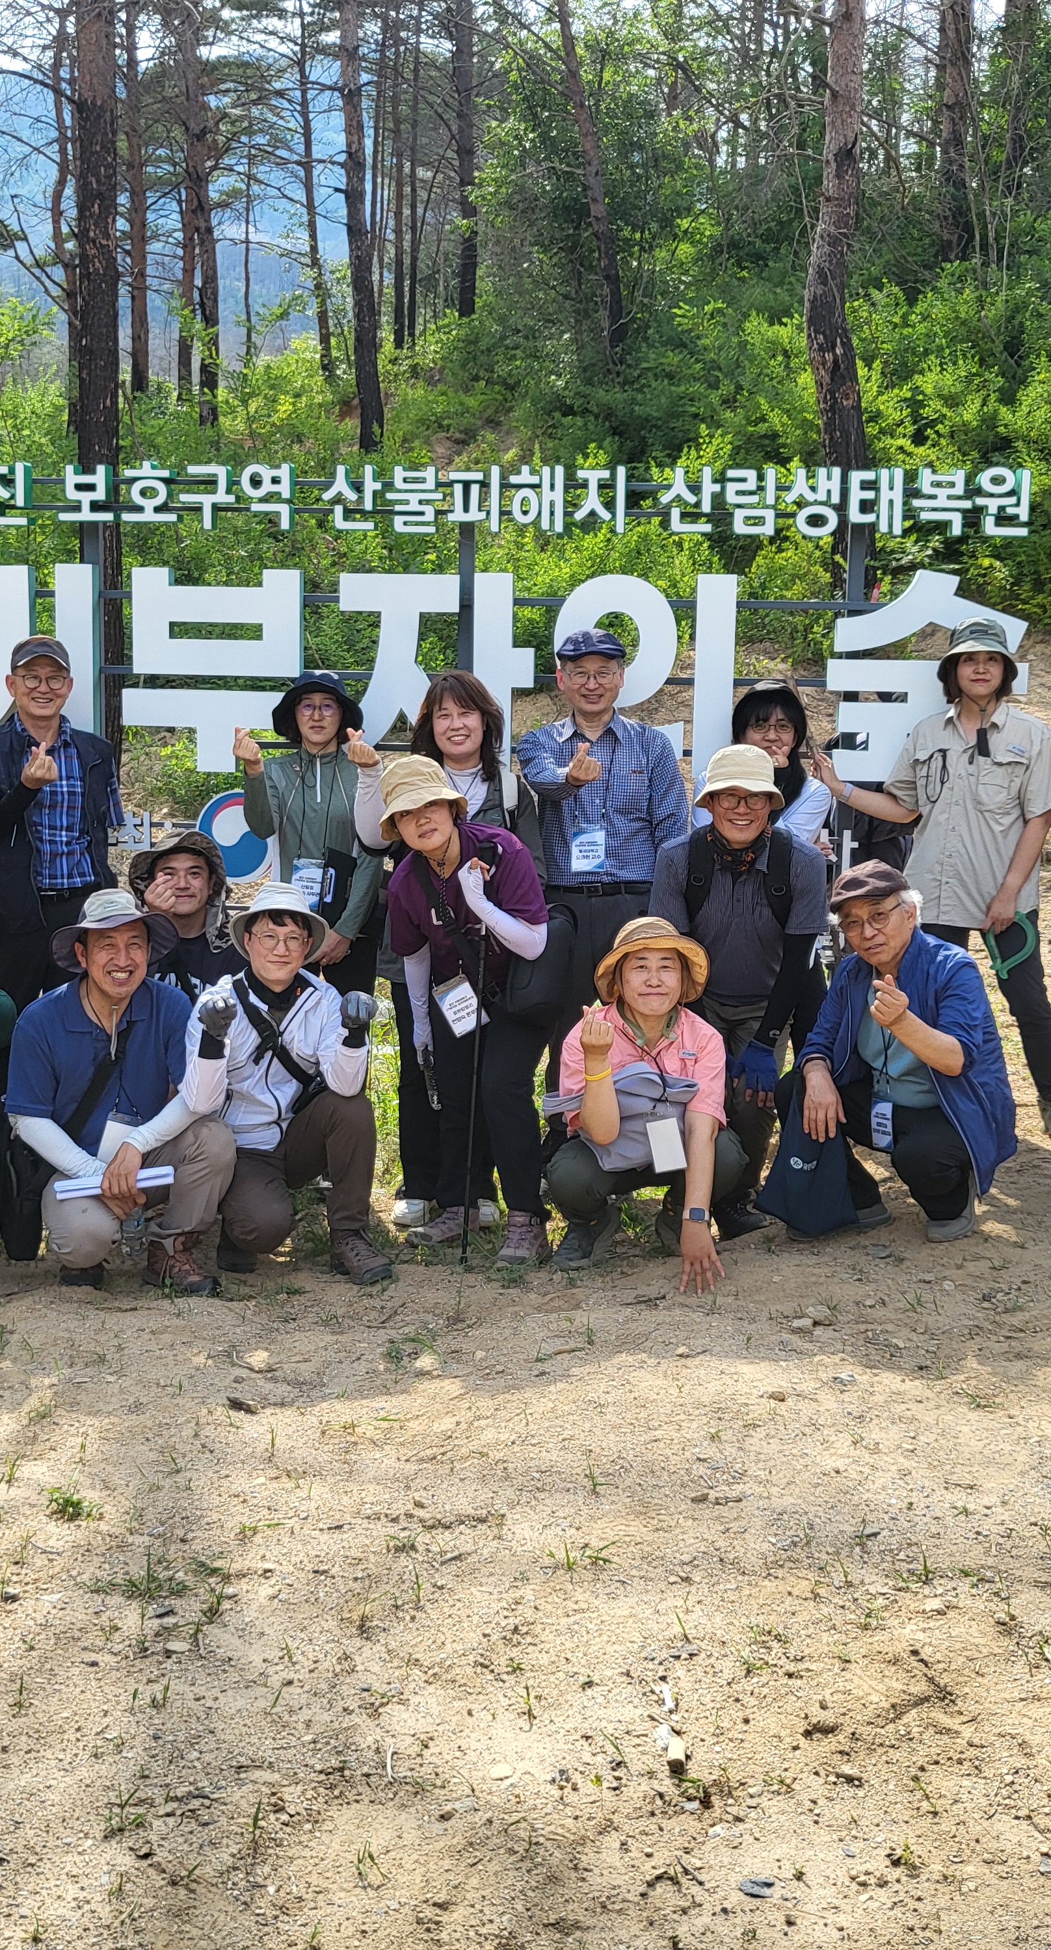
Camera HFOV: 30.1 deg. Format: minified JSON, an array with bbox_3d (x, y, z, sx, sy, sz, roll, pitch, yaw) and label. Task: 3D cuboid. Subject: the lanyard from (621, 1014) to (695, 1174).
[{"bbox_3d":[0.326,0.296,4.860,0.180,0.400,0.170,1,8,3],"label":"lanyard"}]

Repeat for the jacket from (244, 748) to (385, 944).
[{"bbox_3d":[-0.631,-0.380,5.750,0.420,0.580,0.300,-1,7,-5],"label":"jacket"}]

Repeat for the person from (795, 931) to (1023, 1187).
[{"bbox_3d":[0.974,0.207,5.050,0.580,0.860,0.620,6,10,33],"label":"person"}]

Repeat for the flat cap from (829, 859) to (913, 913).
[{"bbox_3d":[0.890,-0.241,5.050,0.190,0.125,0.260,2,14,37],"label":"flat cap"}]

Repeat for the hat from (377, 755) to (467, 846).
[{"bbox_3d":[-0.293,-0.469,5.080,0.250,0.185,0.280,-13,14,6],"label":"hat"}]

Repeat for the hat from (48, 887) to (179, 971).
[{"bbox_3d":[-1.028,-0.119,4.880,0.325,0.160,0.340,-11,-8,-19],"label":"hat"}]

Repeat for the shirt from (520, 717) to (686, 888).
[{"bbox_3d":[0.219,-0.488,5.550,0.490,0.530,0.340,0,6,0],"label":"shirt"}]

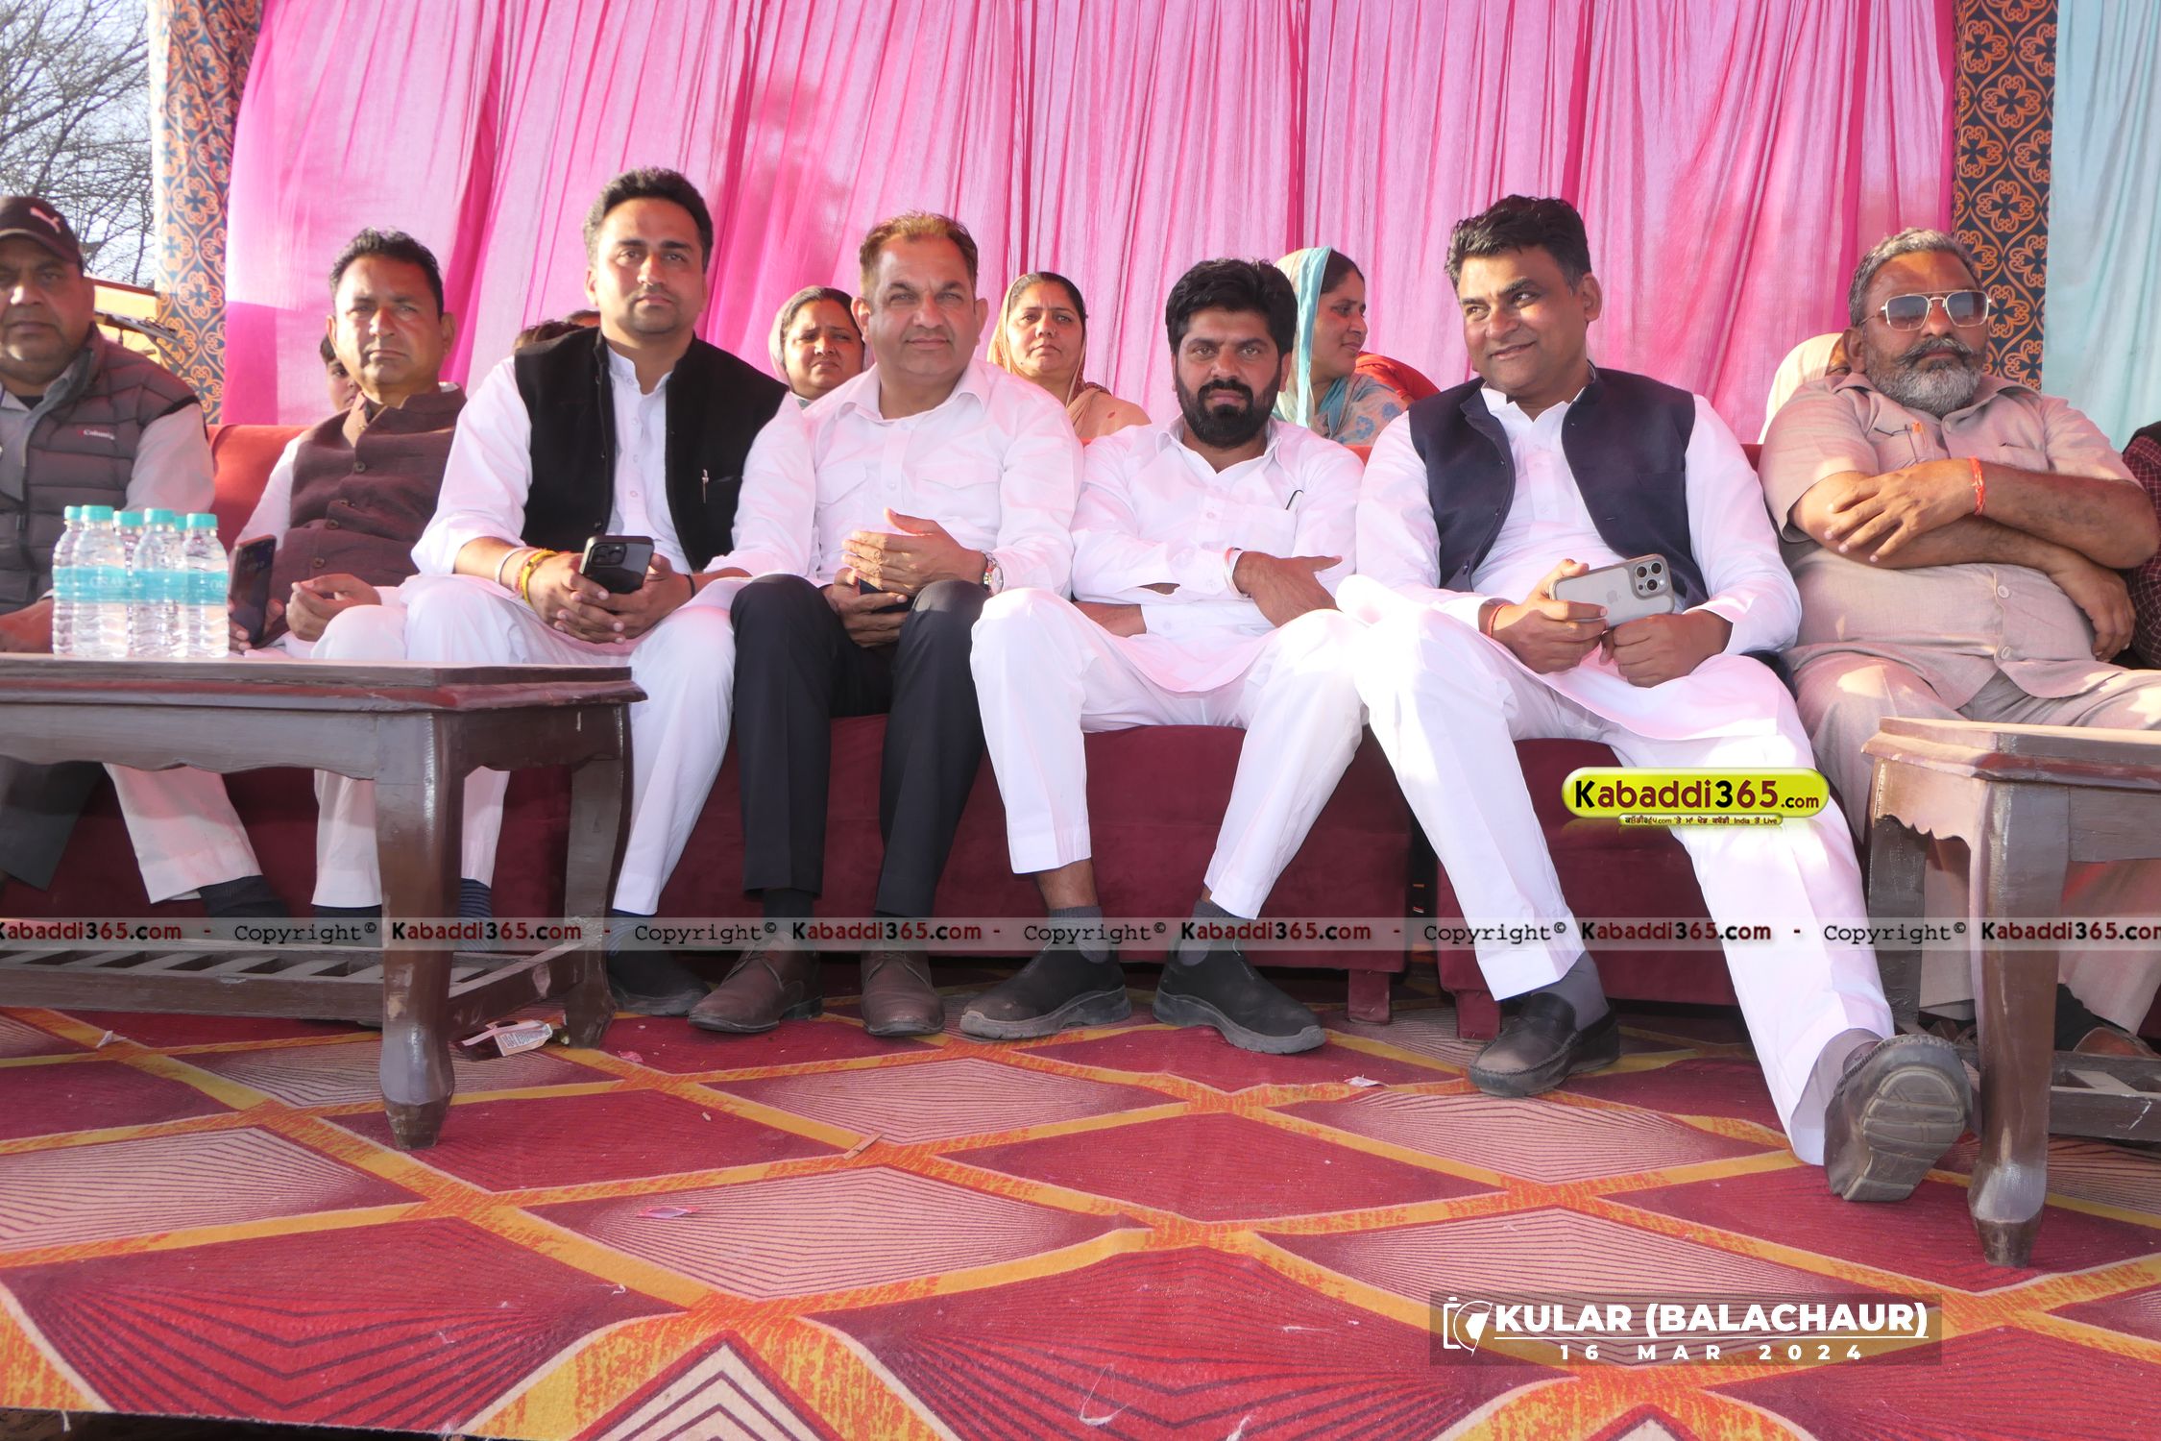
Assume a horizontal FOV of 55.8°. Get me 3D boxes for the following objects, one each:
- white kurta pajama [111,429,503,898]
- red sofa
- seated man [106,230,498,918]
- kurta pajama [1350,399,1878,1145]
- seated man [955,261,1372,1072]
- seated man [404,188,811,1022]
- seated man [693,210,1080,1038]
[{"bbox_3d":[-1.070,-0.105,2.920,0.480,0.690,0.570,2,1,0],"label":"white kurta pajama"},{"bbox_3d":[-0.561,-0.046,3.288,2.099,0.847,0.797,2,2,3],"label":"red sofa"},{"bbox_3d":[-1.091,-0.186,3.056,0.490,1.112,0.652,2,2,3],"label":"seated man"},{"bbox_3d":[0.642,-0.030,2.587,0.620,0.879,1.196,2,2,11],"label":"kurta pajama"},{"bbox_3d":[0.138,-0.138,2.921,0.525,1.087,0.681,2,2,2],"label":"seated man"},{"bbox_3d":[-0.675,-0.222,2.999,0.563,1.209,0.663,1,2,0],"label":"seated man"},{"bbox_3d":[-0.261,-0.177,2.929,0.514,1.145,0.704,1,2,0],"label":"seated man"}]

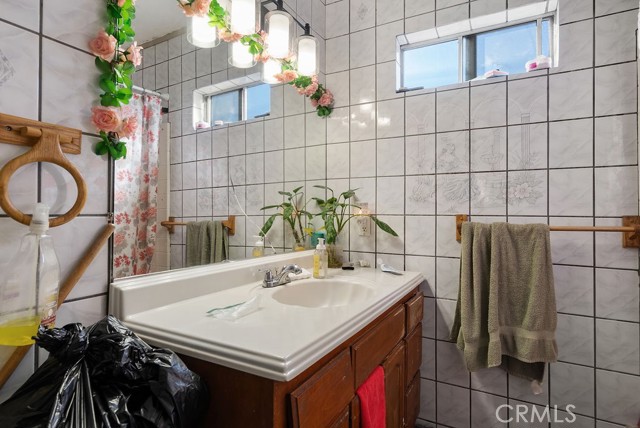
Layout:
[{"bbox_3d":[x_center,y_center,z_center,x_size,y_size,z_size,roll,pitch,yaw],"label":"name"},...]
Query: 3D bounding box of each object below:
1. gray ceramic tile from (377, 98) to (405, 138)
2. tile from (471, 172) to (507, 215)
[{"bbox_3d":[0.374,-0.501,1.695,0.150,0.201,0.010,0,-1,27],"label":"gray ceramic tile"},{"bbox_3d":[0.778,-0.095,1.481,0.150,0.201,0.010,0,-1,27],"label":"tile"}]

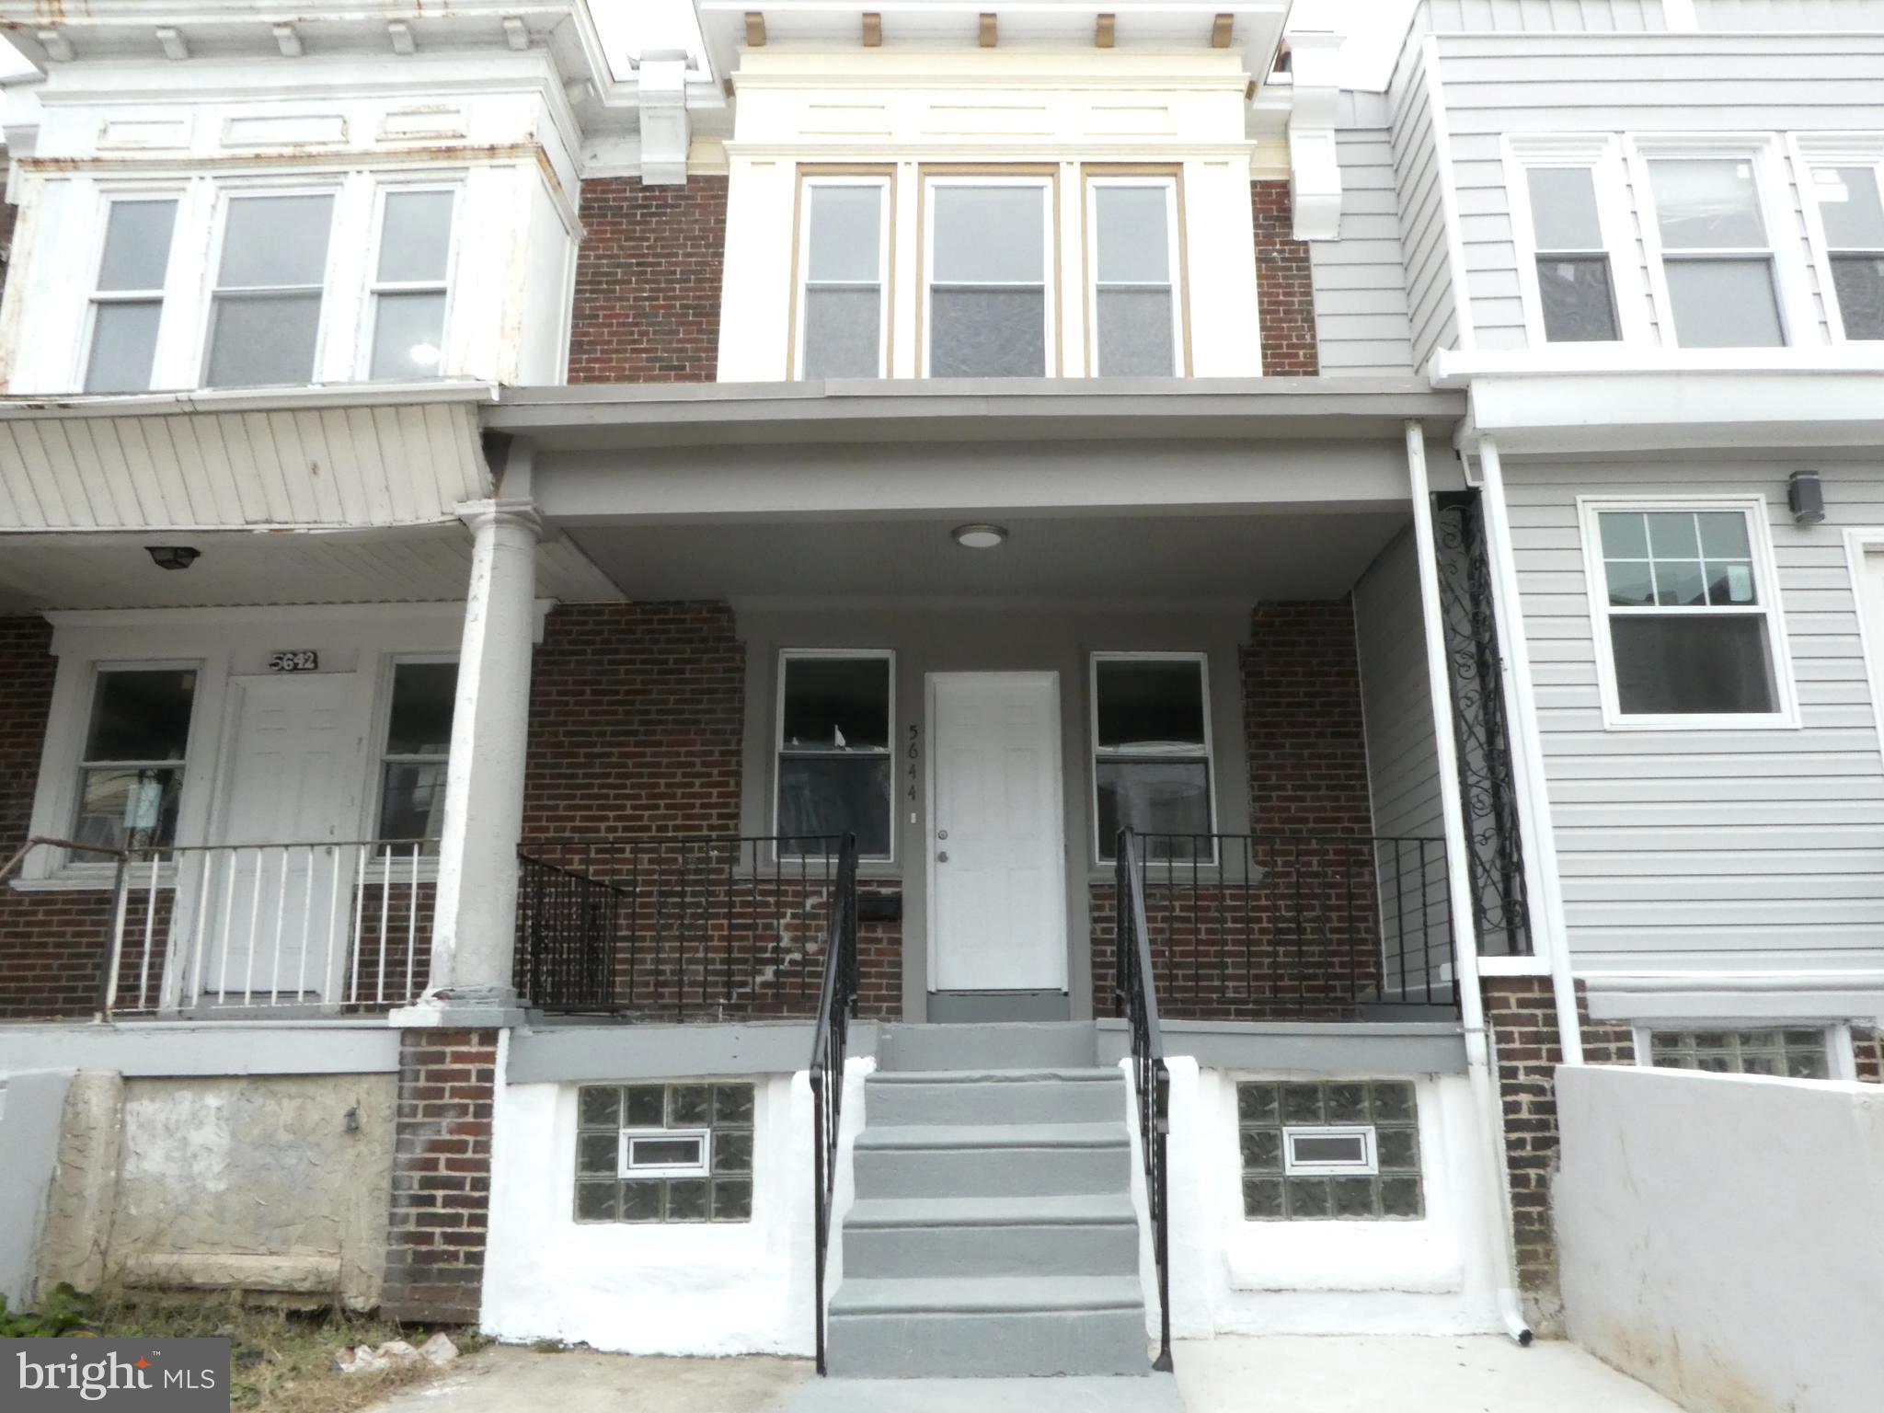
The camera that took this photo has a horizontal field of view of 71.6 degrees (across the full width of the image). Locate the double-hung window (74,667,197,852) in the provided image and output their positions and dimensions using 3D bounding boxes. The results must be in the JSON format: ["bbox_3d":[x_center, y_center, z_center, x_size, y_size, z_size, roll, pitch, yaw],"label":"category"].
[{"bbox_3d":[-5.349,0.351,8.646,0.680,1.300,0.100,0,-13,0],"label":"double-hung window"}]

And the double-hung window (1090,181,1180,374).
[{"bbox_3d":[1.239,-2.636,8.308,0.551,1.570,0.100,0,-14,0],"label":"double-hung window"}]

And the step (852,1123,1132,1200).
[{"bbox_3d":[0.196,1.785,5.121,1.060,0.240,0.280,-1,-13,0],"label":"step"}]

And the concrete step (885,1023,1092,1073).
[{"bbox_3d":[0.203,1.492,5.781,0.945,0.200,0.280,-1,-13,0],"label":"concrete step"}]

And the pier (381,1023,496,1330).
[{"bbox_3d":[-2.111,2.008,5.687,0.418,1.165,0.420,-1,-13,0],"label":"pier"}]

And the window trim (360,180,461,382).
[{"bbox_3d":[-3.362,-2.611,8.262,0.565,1.570,0.100,0,-14,0],"label":"window trim"}]

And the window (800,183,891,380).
[{"bbox_3d":[-0.616,-2.711,8.209,0.650,1.591,0.120,-1,-14,-1],"label":"window"}]

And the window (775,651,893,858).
[{"bbox_3d":[-0.699,0.319,8.643,0.780,1.420,0.100,-1,-13,0],"label":"window"}]

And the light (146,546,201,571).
[{"bbox_3d":[-4.583,-0.860,7.774,0.250,0.095,0.210,-1,-13,0],"label":"light"}]

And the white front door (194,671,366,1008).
[{"bbox_3d":[-4.271,0.808,8.376,0.813,2.116,0.120,-1,-14,-1],"label":"white front door"}]

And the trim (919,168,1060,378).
[{"bbox_3d":[0.303,-2.690,8.276,0.914,1.660,0.120,0,-14,0],"label":"trim"}]

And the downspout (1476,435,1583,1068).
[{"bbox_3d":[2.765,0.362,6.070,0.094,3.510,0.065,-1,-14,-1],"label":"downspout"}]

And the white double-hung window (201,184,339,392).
[{"bbox_3d":[-4.446,-2.770,8.679,0.820,1.560,0.120,-1,-13,3],"label":"white double-hung window"}]

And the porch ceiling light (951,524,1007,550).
[{"bbox_3d":[0.219,-0.981,7.612,0.325,0.060,0.325,-1,-13,0],"label":"porch ceiling light"}]

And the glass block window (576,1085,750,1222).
[{"bbox_3d":[-1.213,1.962,5.757,0.785,0.585,0.100,-1,-13,0],"label":"glass block window"}]

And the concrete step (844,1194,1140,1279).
[{"bbox_3d":[0.175,1.941,4.763,1.052,0.223,0.290,0,-14,0],"label":"concrete step"}]

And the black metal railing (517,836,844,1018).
[{"bbox_3d":[-1.220,1.024,6.060,1.541,0.817,0.050,-1,-14,-1],"label":"black metal railing"}]

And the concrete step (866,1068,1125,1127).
[{"bbox_3d":[0.215,1.608,5.379,1.046,0.209,0.290,0,-14,0],"label":"concrete step"}]

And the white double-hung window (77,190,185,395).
[{"bbox_3d":[-5.407,-2.758,8.725,0.555,1.560,0.120,-1,-13,3],"label":"white double-hung window"}]

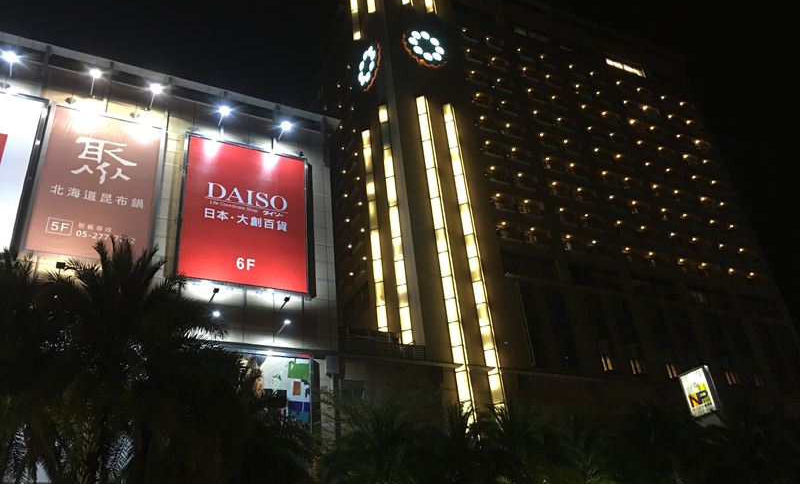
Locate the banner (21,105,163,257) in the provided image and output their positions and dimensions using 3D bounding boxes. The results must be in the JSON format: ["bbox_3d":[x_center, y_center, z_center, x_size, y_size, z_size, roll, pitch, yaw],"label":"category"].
[{"bbox_3d":[-21.079,-4.083,47.387,7.507,12.114,0.430,10,-34,-25],"label":"banner"}]

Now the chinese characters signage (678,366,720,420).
[{"bbox_3d":[18.601,9.384,41.570,0.473,2.781,1.782,14,-37,-31],"label":"chinese characters signage"}]

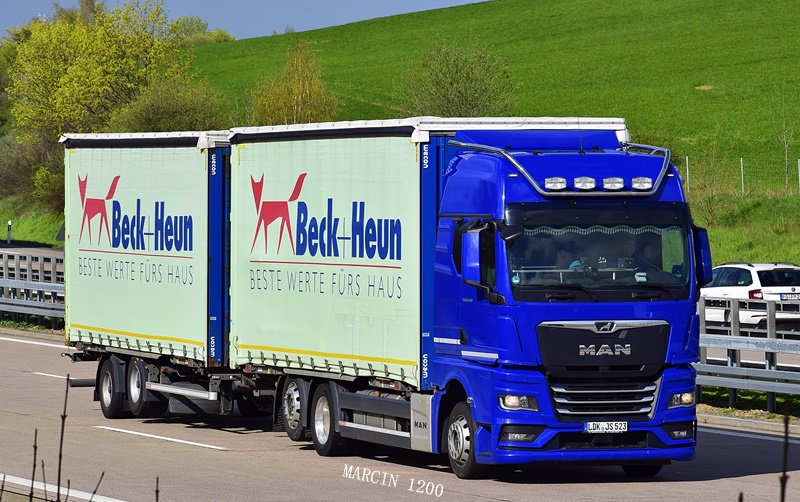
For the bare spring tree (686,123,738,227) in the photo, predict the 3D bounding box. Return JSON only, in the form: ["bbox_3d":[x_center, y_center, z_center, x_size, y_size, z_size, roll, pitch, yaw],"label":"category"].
[{"bbox_3d":[8.698,-2.136,108.000,1.500,2.950,1.500,0,0,0],"label":"bare spring tree"}]

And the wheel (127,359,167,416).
[{"bbox_3d":[-3.668,1.946,56.418,0.380,0.880,0.880,0,0,-19],"label":"wheel"}]

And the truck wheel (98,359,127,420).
[{"bbox_3d":[-4.176,2.064,57.862,0.380,0.880,0.880,0,0,-19],"label":"truck wheel"}]

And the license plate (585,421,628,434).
[{"bbox_3d":[2.272,1.936,42.638,0.520,0.110,0.020,0,0,-19],"label":"license plate"}]

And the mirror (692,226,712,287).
[{"bbox_3d":[3.416,0.050,43.540,0.220,0.670,0.180,0,0,-19],"label":"mirror"}]

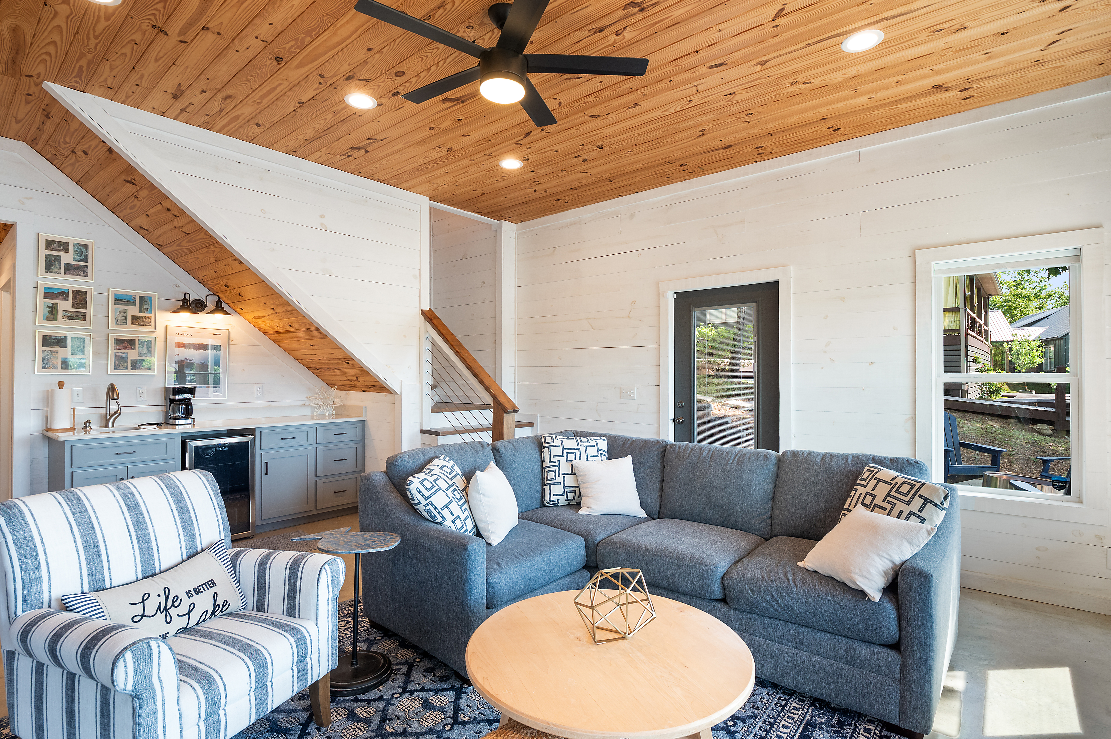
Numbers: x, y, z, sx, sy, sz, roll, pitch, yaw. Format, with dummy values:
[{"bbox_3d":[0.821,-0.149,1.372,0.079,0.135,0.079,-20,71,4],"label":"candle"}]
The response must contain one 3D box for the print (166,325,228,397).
[{"bbox_3d":[-3.077,-0.063,4.433,0.025,0.618,0.463,0,-1,39],"label":"print"}]

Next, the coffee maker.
[{"bbox_3d":[-3.090,0.303,4.239,0.210,0.312,0.178,0,-1,39],"label":"coffee maker"}]

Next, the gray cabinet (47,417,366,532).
[{"bbox_3d":[-2.761,0.918,4.334,0.640,0.915,2.160,0,-1,39],"label":"gray cabinet"}]

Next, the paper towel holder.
[{"bbox_3d":[-3.441,0.255,3.572,0.155,0.345,0.155,0,-1,39],"label":"paper towel holder"}]

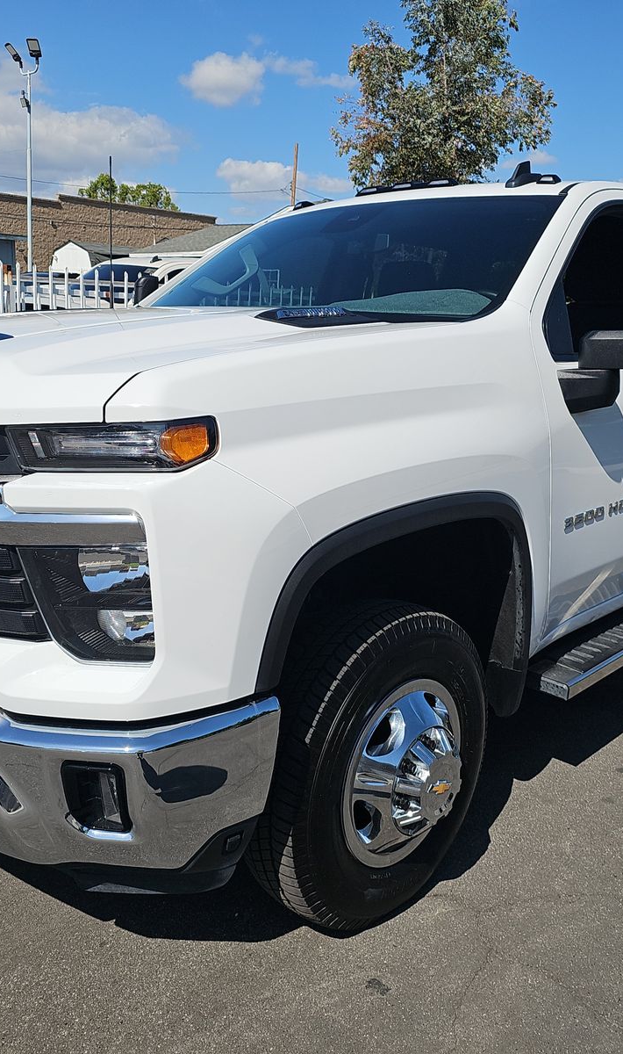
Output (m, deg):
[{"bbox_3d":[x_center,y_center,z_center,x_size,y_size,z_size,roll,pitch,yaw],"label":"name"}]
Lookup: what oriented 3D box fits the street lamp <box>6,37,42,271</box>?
[{"bbox_3d":[-5.753,-6.179,19.132,0.800,7.050,0.500,-2,12,-16],"label":"street lamp"}]

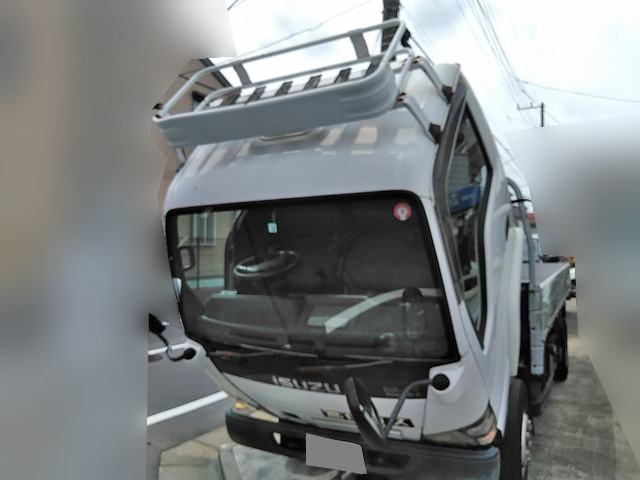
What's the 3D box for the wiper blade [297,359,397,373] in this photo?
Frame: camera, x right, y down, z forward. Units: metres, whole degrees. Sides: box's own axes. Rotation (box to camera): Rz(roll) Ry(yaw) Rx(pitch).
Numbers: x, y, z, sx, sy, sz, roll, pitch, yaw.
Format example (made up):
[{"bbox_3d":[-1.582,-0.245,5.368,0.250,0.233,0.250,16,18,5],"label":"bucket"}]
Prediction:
[{"bbox_3d":[0.107,0.584,2.310,0.510,0.040,0.040,-13,18,28],"label":"wiper blade"}]

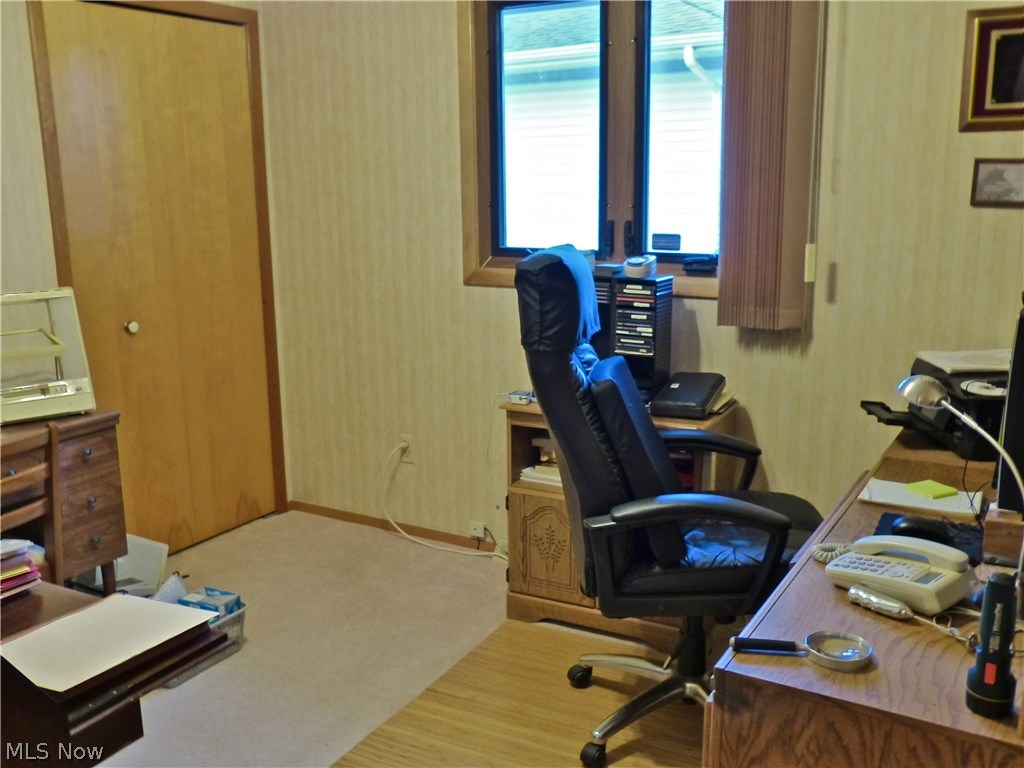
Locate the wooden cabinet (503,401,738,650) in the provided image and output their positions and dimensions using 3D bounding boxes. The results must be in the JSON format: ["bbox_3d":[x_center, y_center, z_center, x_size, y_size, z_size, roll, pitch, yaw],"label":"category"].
[{"bbox_3d":[0.359,0.421,3.105,0.650,0.720,0.440,6,14,30],"label":"wooden cabinet"}]

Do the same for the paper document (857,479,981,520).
[{"bbox_3d":[0.851,0.236,1.966,0.222,0.009,0.157,5,13,26],"label":"paper document"}]

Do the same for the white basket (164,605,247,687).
[{"bbox_3d":[-1.033,0.791,2.943,0.272,0.146,0.325,6,13,29],"label":"white basket"}]

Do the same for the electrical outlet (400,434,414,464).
[{"bbox_3d":[-0.425,0.265,3.824,0.070,0.117,0.012,6,14,30],"label":"electrical outlet"}]

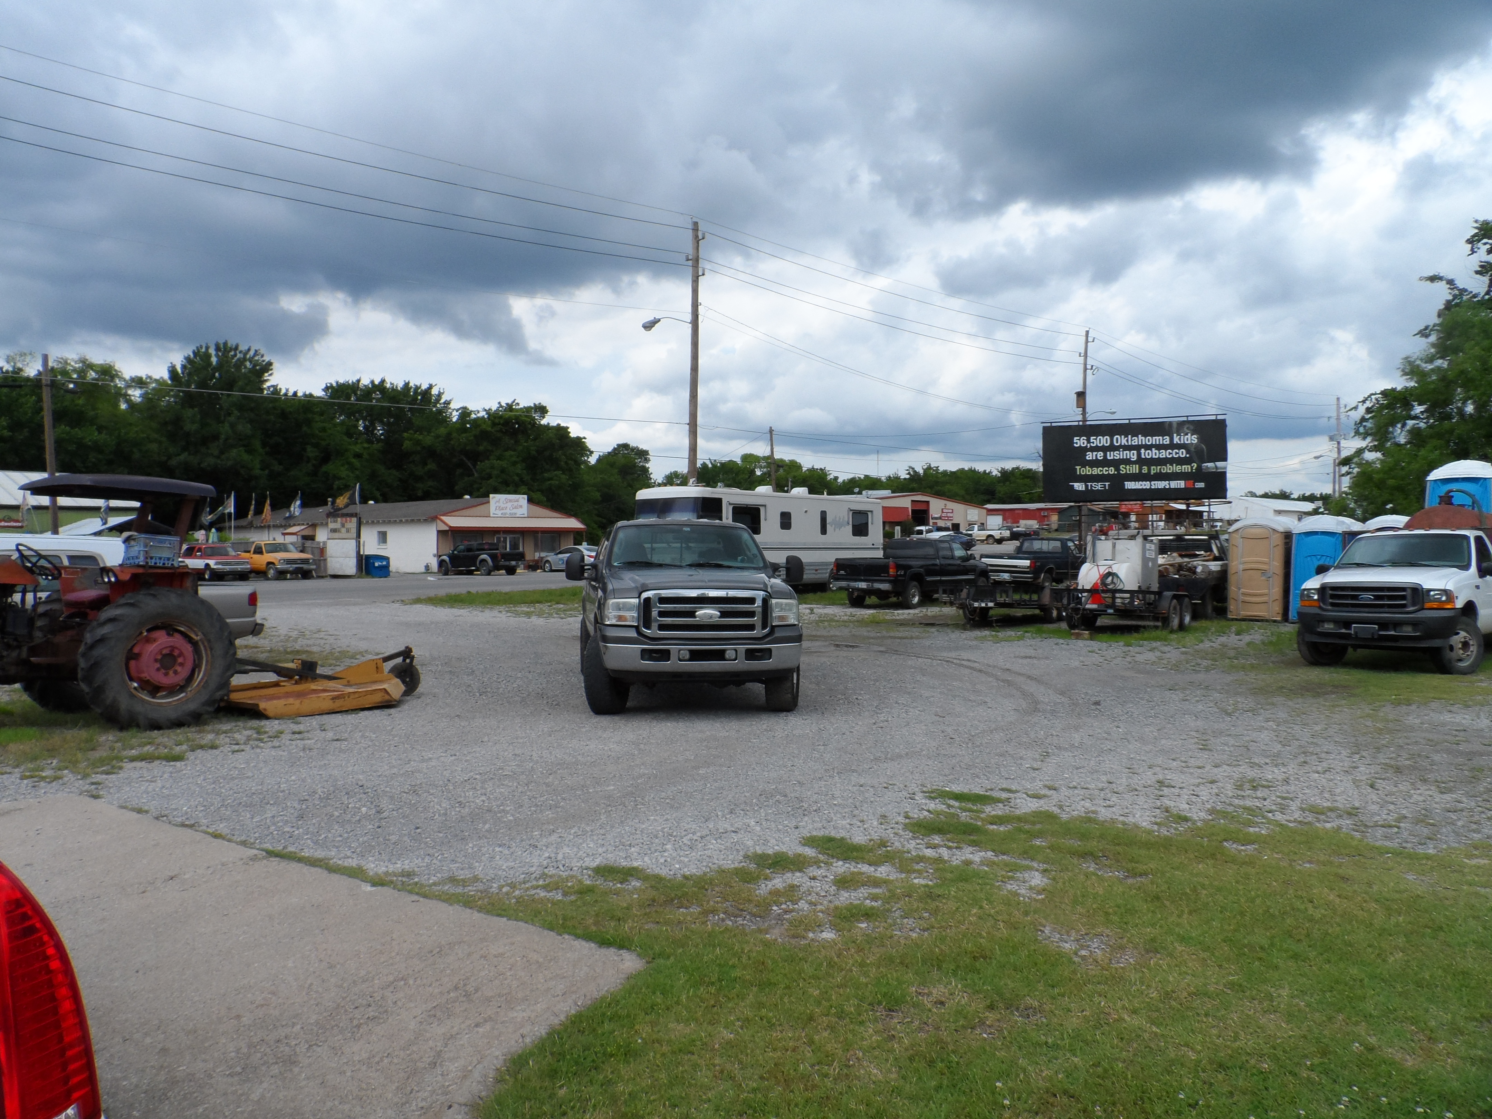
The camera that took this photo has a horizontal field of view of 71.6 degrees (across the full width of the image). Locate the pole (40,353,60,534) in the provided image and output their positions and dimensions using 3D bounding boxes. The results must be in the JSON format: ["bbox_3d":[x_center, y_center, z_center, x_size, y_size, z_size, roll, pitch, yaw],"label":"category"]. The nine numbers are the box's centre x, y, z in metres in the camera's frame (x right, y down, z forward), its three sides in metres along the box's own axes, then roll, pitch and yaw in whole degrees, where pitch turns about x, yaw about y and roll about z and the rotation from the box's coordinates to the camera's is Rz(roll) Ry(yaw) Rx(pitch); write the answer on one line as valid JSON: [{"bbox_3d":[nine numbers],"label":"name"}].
[{"bbox_3d":[-22.118,-2.667,32.961,0.270,7.720,0.270,-4,1,-44],"label":"pole"}]

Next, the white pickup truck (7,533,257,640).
[{"bbox_3d":[-9.973,0.669,15.387,5.100,1.630,1.750,0,1,-26],"label":"white pickup truck"}]

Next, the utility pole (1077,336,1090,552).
[{"bbox_3d":[17.116,-5.322,52.120,0.650,12.400,0.600,-1,1,-44],"label":"utility pole"}]

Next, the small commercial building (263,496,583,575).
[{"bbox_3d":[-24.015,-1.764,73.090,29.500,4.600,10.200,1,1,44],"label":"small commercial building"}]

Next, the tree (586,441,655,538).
[{"bbox_3d":[-11.549,-5.389,97.928,7.500,10.600,7.500,1,1,0],"label":"tree"}]

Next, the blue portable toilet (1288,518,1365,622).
[{"bbox_3d":[13.044,0.175,23.268,1.120,2.310,1.200,1,1,43],"label":"blue portable toilet"}]

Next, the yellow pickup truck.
[{"bbox_3d":[-22.882,0.020,49.699,5.200,1.820,1.950,1,1,40],"label":"yellow pickup truck"}]

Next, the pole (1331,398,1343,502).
[{"bbox_3d":[43.800,-5.717,76.317,0.900,12.400,0.700,-1,1,-44],"label":"pole"}]

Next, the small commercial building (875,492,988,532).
[{"bbox_3d":[12.141,-4.172,107.845,20.000,5.100,16.000,0,1,-38],"label":"small commercial building"}]

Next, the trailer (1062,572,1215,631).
[{"bbox_3d":[7.570,0.905,21.128,2.150,0.950,4.600,1,1,38],"label":"trailer"}]

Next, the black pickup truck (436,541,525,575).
[{"bbox_3d":[-13.306,-0.069,52.208,5.000,1.700,1.830,1,1,39],"label":"black pickup truck"}]

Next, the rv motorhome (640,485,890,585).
[{"bbox_3d":[0.746,-0.596,32.795,2.470,3.250,9.200,1,1,40],"label":"rv motorhome"}]

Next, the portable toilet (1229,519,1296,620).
[{"bbox_3d":[11.732,0.182,23.630,1.120,2.300,1.200,1,1,35],"label":"portable toilet"}]

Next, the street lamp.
[{"bbox_3d":[-2.499,-5.046,35.214,0.450,12.400,3.100,-1,1,-44],"label":"street lamp"}]

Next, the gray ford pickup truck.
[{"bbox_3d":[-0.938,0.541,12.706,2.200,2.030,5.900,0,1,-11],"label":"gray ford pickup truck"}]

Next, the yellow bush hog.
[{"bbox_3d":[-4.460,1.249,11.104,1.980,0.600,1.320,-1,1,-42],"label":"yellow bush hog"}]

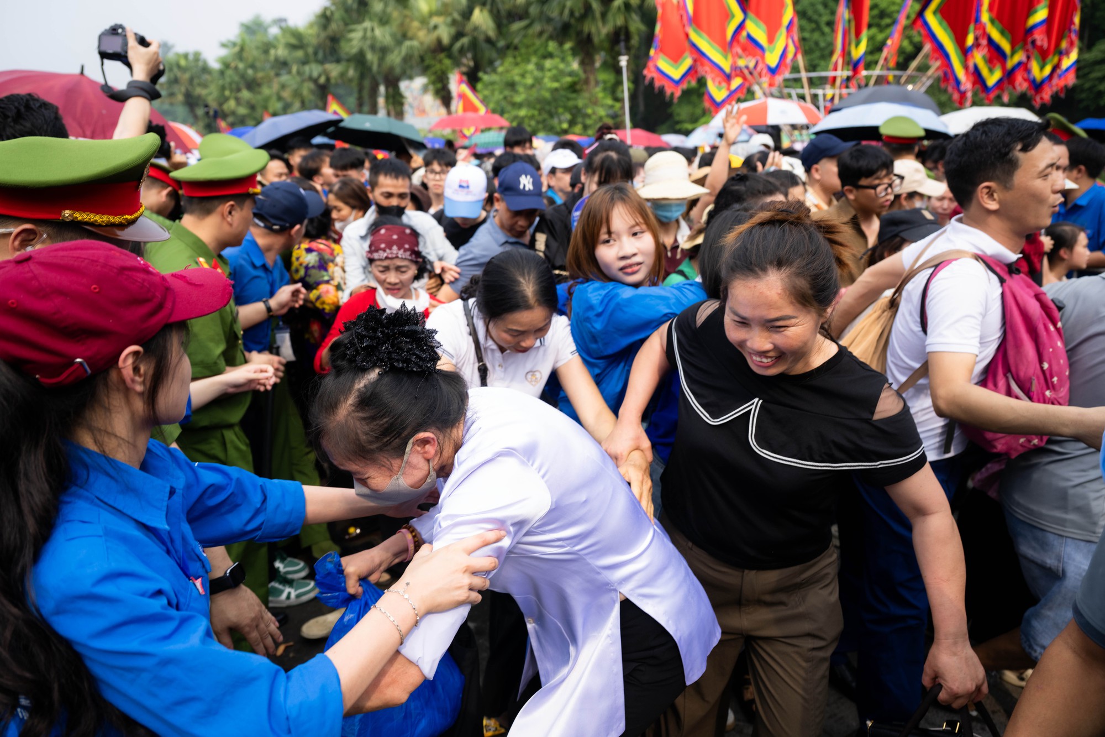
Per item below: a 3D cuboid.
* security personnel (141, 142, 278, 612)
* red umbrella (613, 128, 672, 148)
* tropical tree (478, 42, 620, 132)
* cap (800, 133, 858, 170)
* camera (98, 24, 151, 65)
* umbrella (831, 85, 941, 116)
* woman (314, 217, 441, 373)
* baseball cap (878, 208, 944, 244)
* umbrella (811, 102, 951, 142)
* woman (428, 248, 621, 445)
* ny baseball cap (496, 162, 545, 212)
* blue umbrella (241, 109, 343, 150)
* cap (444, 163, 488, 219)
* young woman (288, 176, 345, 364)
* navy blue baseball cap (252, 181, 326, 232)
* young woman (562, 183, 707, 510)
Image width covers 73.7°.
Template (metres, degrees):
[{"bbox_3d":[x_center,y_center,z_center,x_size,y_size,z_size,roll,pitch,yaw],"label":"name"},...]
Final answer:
[{"bbox_3d":[-1.047,0.143,2.440,0.500,1.740,0.520,-7,19,-19],"label":"security personnel"},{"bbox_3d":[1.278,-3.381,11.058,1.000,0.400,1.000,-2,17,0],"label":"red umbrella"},{"bbox_3d":[-0.029,-7.083,20.834,3.900,4.400,3.600,-1,18,0],"label":"tropical tree"},{"bbox_3d":[1.187,-0.923,3.150,0.270,0.150,0.180,-13,15,12],"label":"cap"},{"bbox_3d":[-1.248,-0.950,2.150,0.140,0.105,0.130,-5,18,-11],"label":"camera"},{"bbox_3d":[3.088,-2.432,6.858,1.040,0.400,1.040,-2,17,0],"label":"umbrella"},{"bbox_3d":[-0.412,0.288,2.297,0.520,1.520,0.380,-5,17,-8],"label":"woman"},{"bbox_3d":[1.145,-0.440,2.330,0.180,0.140,0.260,-20,15,-31],"label":"baseball cap"},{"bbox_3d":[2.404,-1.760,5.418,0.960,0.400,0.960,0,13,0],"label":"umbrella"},{"bbox_3d":[-0.091,0.449,1.840,0.550,1.480,0.650,-6,18,-14],"label":"woman"},{"bbox_3d":[-0.112,-0.660,2.680,0.180,0.150,0.260,-6,40,-13],"label":"ny baseball cap"},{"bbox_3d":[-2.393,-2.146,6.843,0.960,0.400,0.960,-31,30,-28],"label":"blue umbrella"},{"bbox_3d":[-0.333,-0.680,2.830,0.180,0.155,0.260,-4,50,-7],"label":"cap"},{"bbox_3d":[-1.000,0.014,3.144,0.380,1.560,0.450,-6,18,-14],"label":"young woman"},{"bbox_3d":[-0.880,-0.540,2.450,0.175,0.145,0.260,11,29,38],"label":"navy blue baseball cap"},{"bbox_3d":[0.227,0.337,1.974,0.520,1.600,0.500,7,19,24],"label":"young woman"}]

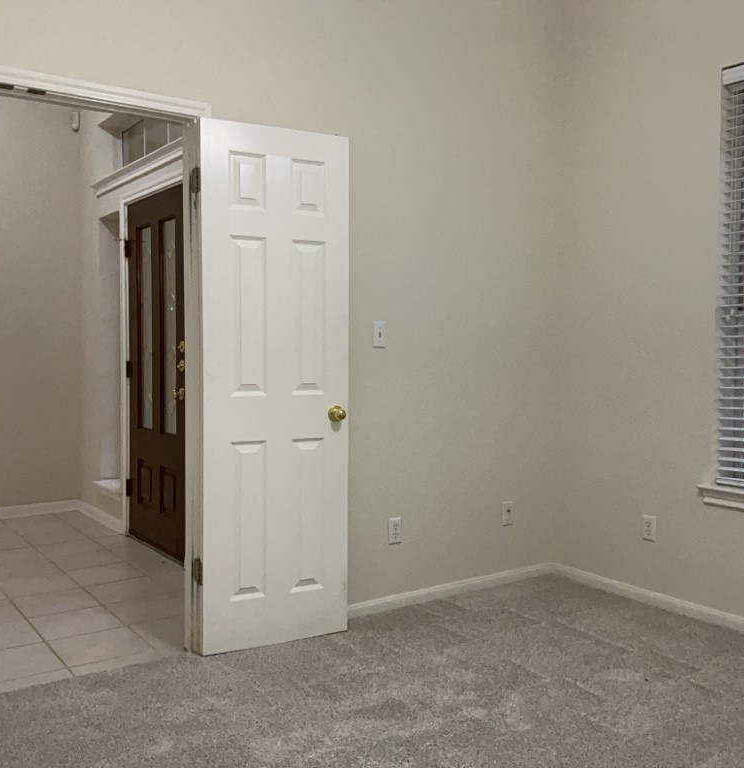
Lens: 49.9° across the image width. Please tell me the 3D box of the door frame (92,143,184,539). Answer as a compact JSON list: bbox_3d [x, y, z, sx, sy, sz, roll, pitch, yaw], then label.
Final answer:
[{"bbox_3d":[-1.287,-0.156,4.710,0.150,2.270,1.680,-1,3,-36],"label":"door frame"}]

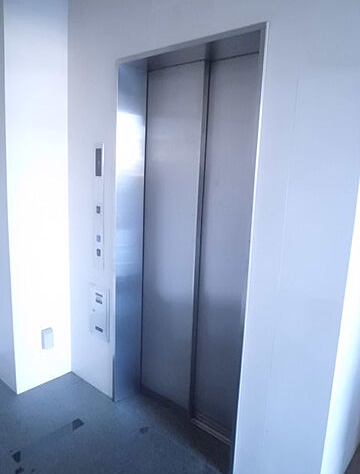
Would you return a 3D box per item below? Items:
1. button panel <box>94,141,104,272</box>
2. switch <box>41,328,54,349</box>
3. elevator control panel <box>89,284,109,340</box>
[{"bbox_3d":[-0.518,-0.184,2.302,0.095,0.802,0.015,11,13,39],"label":"button panel"},{"bbox_3d":[-0.926,0.717,2.529,0.036,0.127,0.068,11,13,39],"label":"switch"},{"bbox_3d":[-0.551,0.505,2.426,0.210,0.367,0.018,11,13,39],"label":"elevator control panel"}]

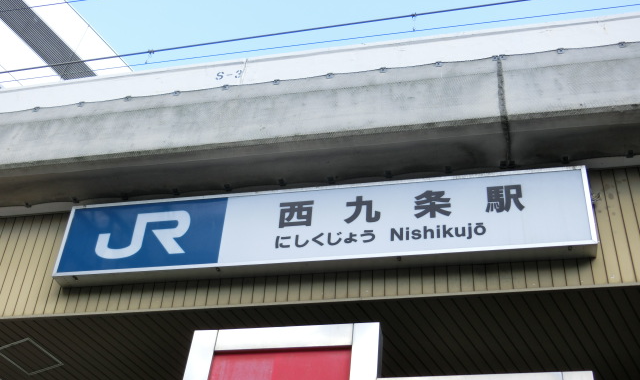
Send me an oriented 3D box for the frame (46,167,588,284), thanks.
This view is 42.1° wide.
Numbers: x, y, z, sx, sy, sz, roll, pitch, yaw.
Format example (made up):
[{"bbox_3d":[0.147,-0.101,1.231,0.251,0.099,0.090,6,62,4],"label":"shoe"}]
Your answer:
[{"bbox_3d":[-0.063,0.338,7.005,4.500,0.735,0.205,-5,-37,12],"label":"frame"}]

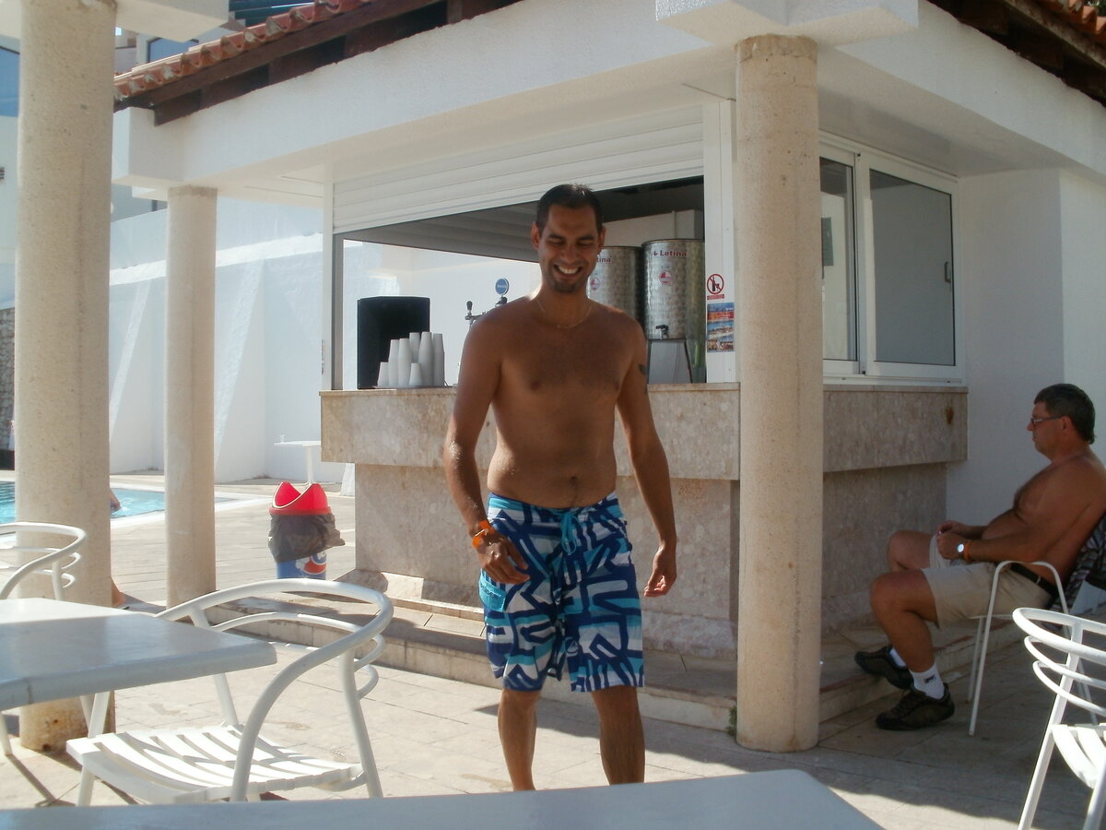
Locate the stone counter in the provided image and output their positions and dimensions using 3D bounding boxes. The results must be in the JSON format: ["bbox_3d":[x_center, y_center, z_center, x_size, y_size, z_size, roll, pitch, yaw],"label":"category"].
[{"bbox_3d":[0.480,0.441,6.491,2.830,1.170,2.280,0,0,42],"label":"stone counter"}]

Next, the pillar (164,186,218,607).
[{"bbox_3d":[-2.158,-0.082,6.880,0.295,2.470,0.295,0,0,42],"label":"pillar"}]

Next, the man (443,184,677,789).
[{"bbox_3d":[0.018,0.292,2.931,0.550,1.740,0.420,0,0,-21],"label":"man"}]

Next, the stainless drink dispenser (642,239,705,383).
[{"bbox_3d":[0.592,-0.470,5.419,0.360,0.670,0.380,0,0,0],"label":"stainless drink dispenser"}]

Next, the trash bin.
[{"bbox_3d":[-1.677,0.800,7.802,0.460,0.700,0.440,0,0,0],"label":"trash bin"}]

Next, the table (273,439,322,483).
[{"bbox_3d":[-3.946,0.776,18.802,0.900,0.690,0.850,0,0,42],"label":"table"}]

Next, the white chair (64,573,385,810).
[{"bbox_3d":[-0.679,0.789,2.489,0.570,0.750,0.560,0,0,44],"label":"white chair"}]

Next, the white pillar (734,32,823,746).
[{"bbox_3d":[0.805,-0.077,4.110,0.298,2.470,0.298,0,0,0],"label":"white pillar"}]

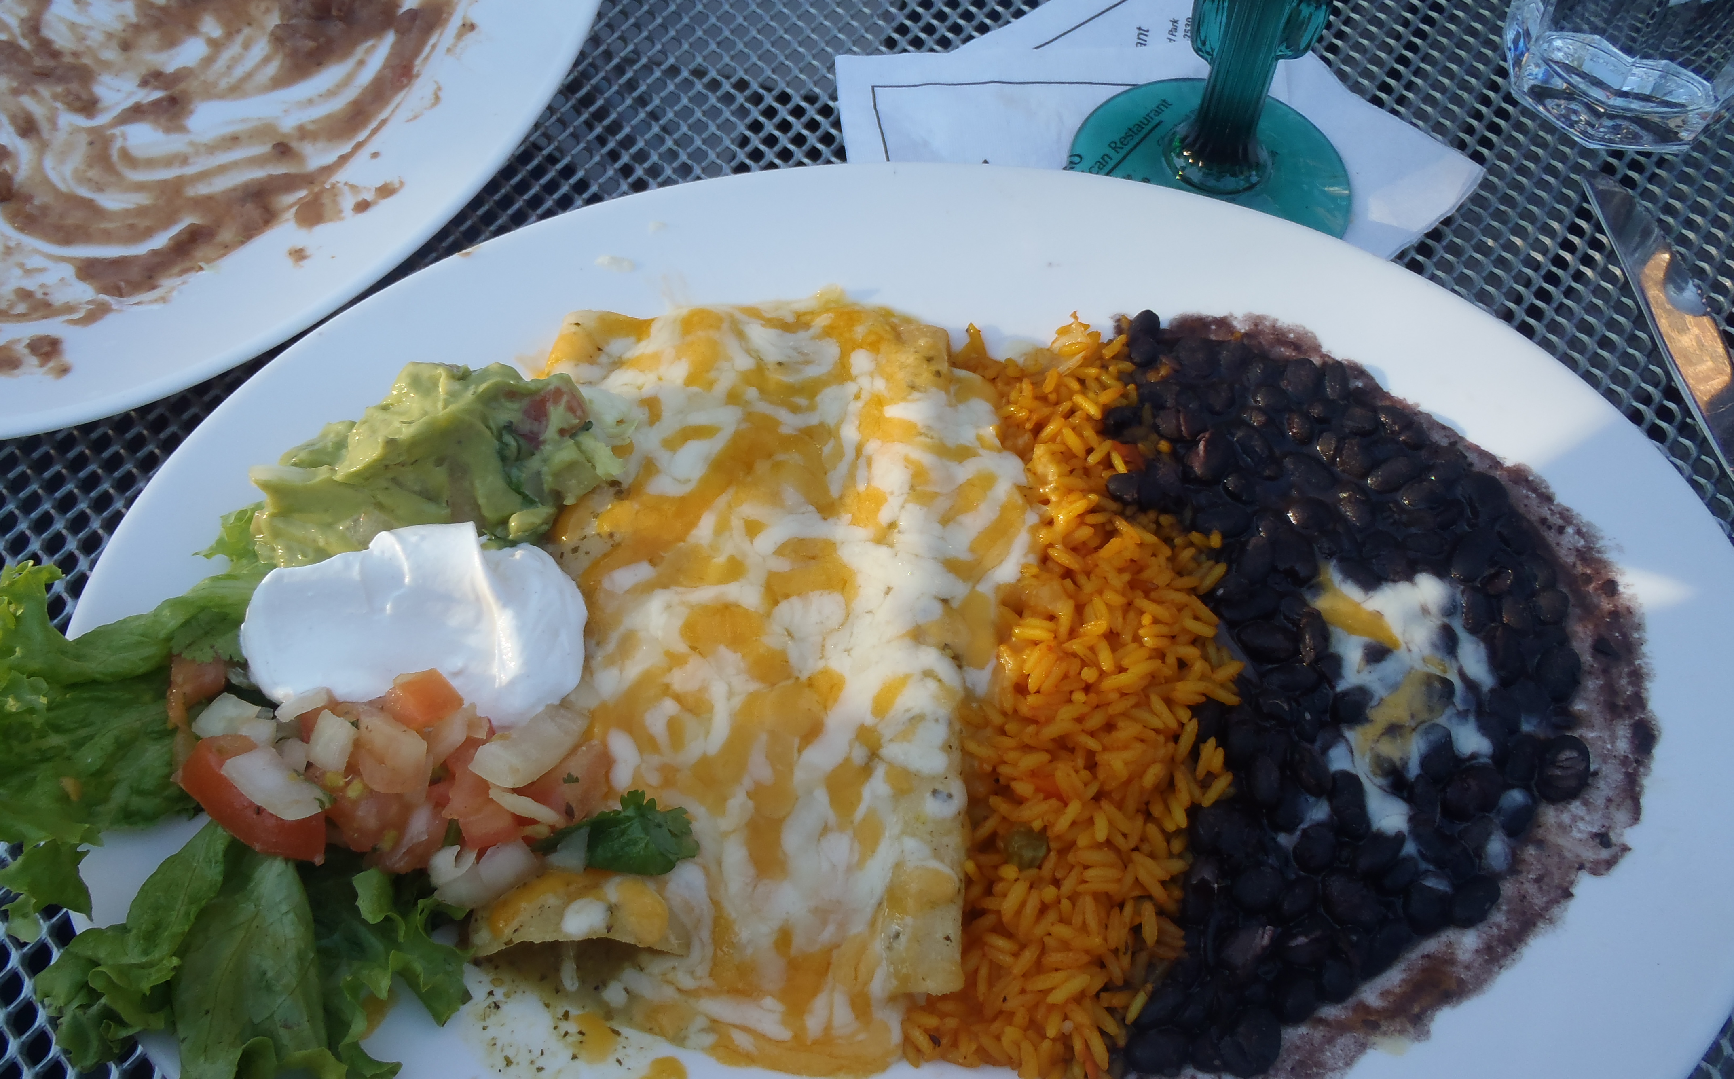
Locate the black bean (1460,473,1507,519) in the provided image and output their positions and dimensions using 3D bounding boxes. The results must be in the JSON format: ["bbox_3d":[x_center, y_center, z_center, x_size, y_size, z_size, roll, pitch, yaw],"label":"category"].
[{"bbox_3d":[0.141,-0.010,0.321,0.009,0.007,0.013,-27,64,-16],"label":"black bean"}]

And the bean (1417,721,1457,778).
[{"bbox_3d":[0.117,0.043,0.288,0.008,0.007,0.012,7,60,2],"label":"bean"}]

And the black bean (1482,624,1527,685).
[{"bbox_3d":[0.138,0.025,0.304,0.009,0.008,0.014,6,60,2],"label":"black bean"}]

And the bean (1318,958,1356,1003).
[{"bbox_3d":[0.089,0.084,0.266,0.007,0.007,0.009,1,60,0],"label":"bean"}]

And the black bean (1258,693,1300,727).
[{"bbox_3d":[0.087,0.036,0.297,0.009,0.007,0.007,19,61,10],"label":"black bean"}]

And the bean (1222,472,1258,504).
[{"bbox_3d":[0.085,-0.012,0.321,0.007,0.007,0.010,-34,66,-19],"label":"bean"}]

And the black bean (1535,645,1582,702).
[{"bbox_3d":[0.151,0.029,0.305,0.009,0.008,0.014,18,61,9],"label":"black bean"}]

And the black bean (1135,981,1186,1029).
[{"bbox_3d":[0.054,0.085,0.257,0.012,0.006,0.007,-36,67,-20],"label":"black bean"}]

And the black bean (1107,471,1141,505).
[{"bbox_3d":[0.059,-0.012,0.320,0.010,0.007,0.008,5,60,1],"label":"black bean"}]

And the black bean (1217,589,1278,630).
[{"bbox_3d":[0.082,0.015,0.303,0.013,0.007,0.008,-17,62,-11],"label":"black bean"}]

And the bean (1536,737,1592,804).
[{"bbox_3d":[0.146,0.048,0.293,0.010,0.009,0.015,23,62,11],"label":"bean"}]

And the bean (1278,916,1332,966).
[{"bbox_3d":[0.084,0.077,0.268,0.011,0.008,0.008,-24,63,-15],"label":"bean"}]

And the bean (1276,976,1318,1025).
[{"bbox_3d":[0.083,0.089,0.271,0.007,0.007,0.010,36,66,18],"label":"bean"}]

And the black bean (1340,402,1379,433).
[{"bbox_3d":[0.117,-0.028,0.331,0.009,0.007,0.007,16,61,8],"label":"black bean"}]

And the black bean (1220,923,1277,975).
[{"bbox_3d":[0.073,0.078,0.267,0.012,0.007,0.009,-25,63,-15],"label":"black bean"}]

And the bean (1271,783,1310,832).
[{"bbox_3d":[0.085,0.054,0.282,0.007,0.007,0.011,23,62,11],"label":"bean"}]

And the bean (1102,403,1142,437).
[{"bbox_3d":[0.058,-0.027,0.319,0.010,0.006,0.007,-13,61,-9],"label":"bean"}]

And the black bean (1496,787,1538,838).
[{"bbox_3d":[0.131,0.055,0.283,0.008,0.007,0.011,20,61,10],"label":"black bean"}]

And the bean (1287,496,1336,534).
[{"bbox_3d":[0.100,-0.005,0.315,0.011,0.007,0.009,15,61,7],"label":"bean"}]

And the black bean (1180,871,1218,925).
[{"bbox_3d":[0.064,0.069,0.272,0.007,0.007,0.011,11,61,5],"label":"black bean"}]

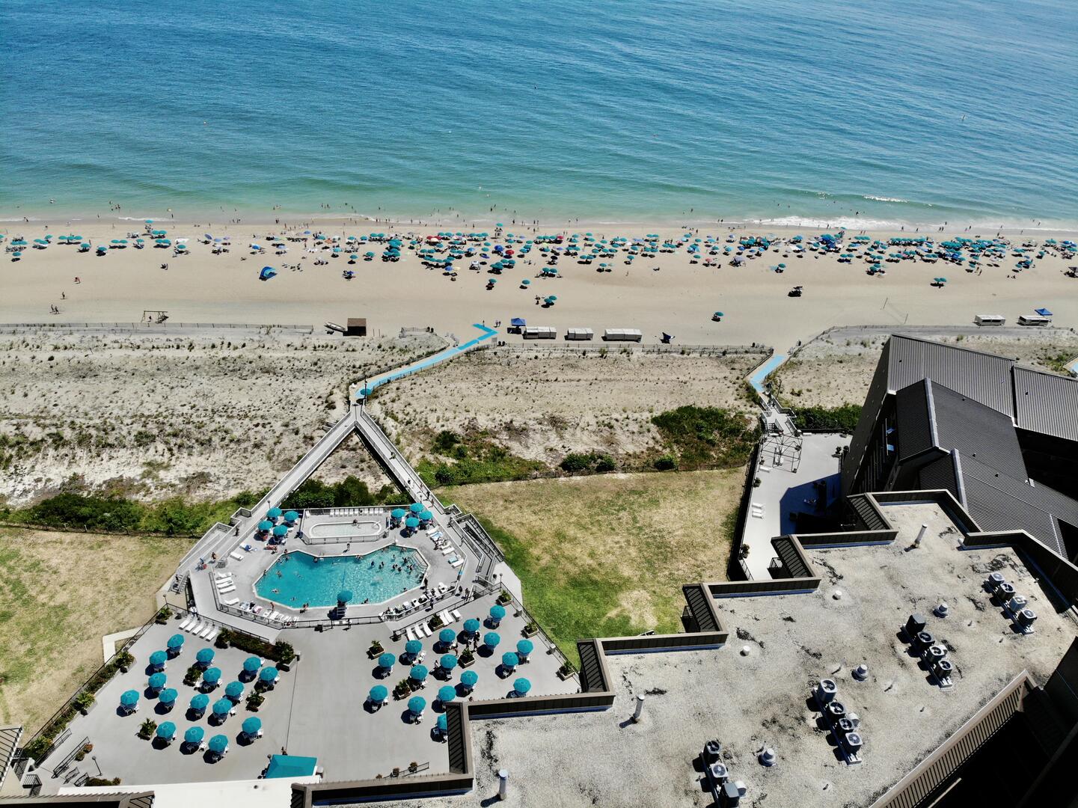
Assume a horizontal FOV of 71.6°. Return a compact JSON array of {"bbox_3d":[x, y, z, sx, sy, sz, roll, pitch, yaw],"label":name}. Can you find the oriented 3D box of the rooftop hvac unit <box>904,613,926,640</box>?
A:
[{"bbox_3d":[28.584,16.733,56.590,0.770,1.350,0.770,-1,35,-9],"label":"rooftop hvac unit"}]

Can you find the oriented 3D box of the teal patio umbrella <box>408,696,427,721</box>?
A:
[{"bbox_3d":[-14.555,36.619,89.426,2.150,2.500,2.150,-1,35,-9],"label":"teal patio umbrella"}]

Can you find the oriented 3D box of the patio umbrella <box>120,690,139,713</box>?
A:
[{"bbox_3d":[-47.643,34.894,87.485,2.150,2.500,2.150,-1,35,-9],"label":"patio umbrella"}]

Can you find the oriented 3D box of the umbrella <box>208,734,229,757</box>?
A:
[{"bbox_3d":[-35.755,38.567,83.775,2.150,2.500,2.150,-1,35,-9],"label":"umbrella"}]

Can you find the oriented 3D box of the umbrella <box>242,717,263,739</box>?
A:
[{"bbox_3d":[-32.847,37.413,85.830,2.150,2.500,2.150,-1,35,-9],"label":"umbrella"}]

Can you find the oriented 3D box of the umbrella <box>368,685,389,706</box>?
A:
[{"bbox_3d":[-19.321,35.511,90.386,2.150,2.500,2.150,-1,35,-9],"label":"umbrella"}]

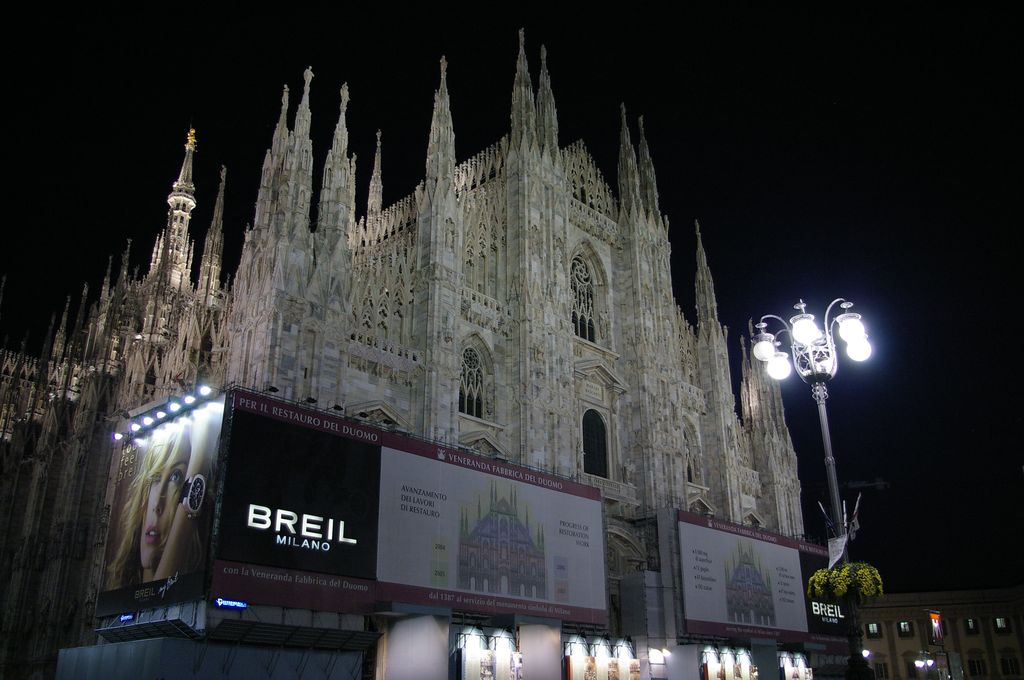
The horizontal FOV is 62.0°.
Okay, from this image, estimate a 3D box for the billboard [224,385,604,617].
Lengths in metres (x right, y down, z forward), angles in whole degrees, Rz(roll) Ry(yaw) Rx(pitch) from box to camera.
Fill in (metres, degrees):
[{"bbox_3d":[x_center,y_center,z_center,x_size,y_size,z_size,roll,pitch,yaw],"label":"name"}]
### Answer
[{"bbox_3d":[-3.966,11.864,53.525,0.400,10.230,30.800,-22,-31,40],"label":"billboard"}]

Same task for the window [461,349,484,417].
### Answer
[{"bbox_3d":[-3.148,3.185,65.878,0.400,5.600,2.440,-22,-31,40],"label":"window"}]

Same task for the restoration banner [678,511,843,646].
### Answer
[{"bbox_3d":[24.691,23.418,80.551,0.400,10.100,30.400,-22,-31,40],"label":"restoration banner"}]

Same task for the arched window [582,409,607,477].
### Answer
[{"bbox_3d":[7.202,8.933,74.316,0.400,6.020,3.200,-22,-31,40],"label":"arched window"}]

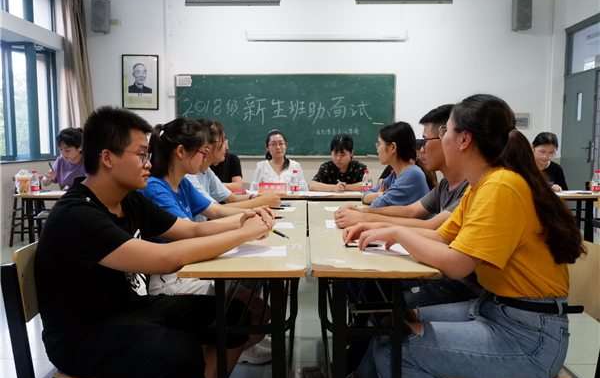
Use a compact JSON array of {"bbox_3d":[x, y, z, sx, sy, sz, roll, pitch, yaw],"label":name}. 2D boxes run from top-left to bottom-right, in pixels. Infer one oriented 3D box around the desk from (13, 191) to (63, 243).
[{"bbox_3d":[-1.940,0.402,4.010,0.600,0.760,0.410,0,6,1],"label":"desk"}]

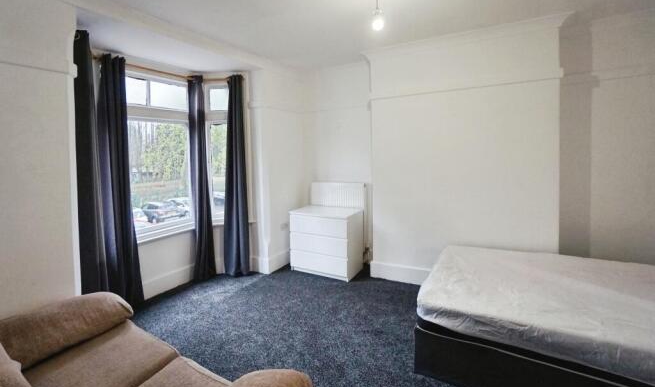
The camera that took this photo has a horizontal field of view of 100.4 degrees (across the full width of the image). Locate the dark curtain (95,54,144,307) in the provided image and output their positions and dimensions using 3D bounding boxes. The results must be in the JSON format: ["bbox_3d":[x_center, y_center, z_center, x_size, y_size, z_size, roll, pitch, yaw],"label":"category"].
[{"bbox_3d":[-2.033,-0.083,2.669,0.180,2.441,0.300,2,5,31],"label":"dark curtain"}]

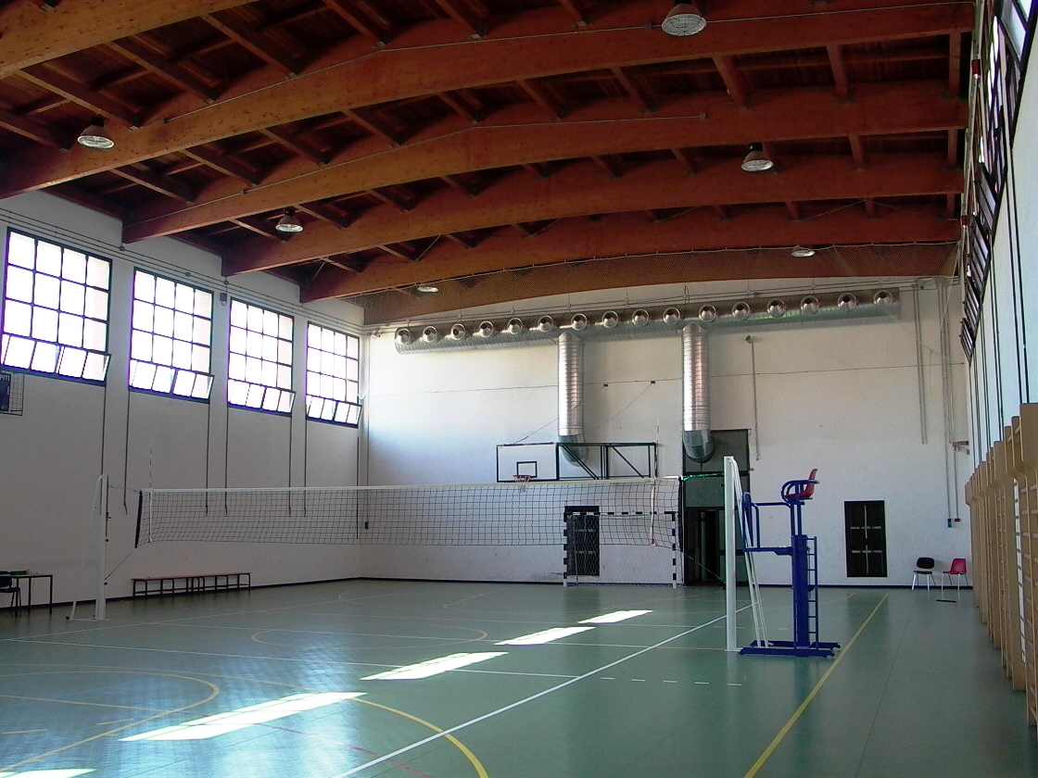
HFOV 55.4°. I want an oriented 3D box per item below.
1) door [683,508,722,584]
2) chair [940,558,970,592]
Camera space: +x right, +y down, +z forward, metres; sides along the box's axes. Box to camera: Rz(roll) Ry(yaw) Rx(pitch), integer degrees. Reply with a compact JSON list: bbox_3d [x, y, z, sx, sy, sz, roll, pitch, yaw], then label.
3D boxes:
[{"bbox_3d":[5.246,4.522,28.311,1.100,2.200,0.100,-3,-9,21],"label":"door"},{"bbox_3d":[10.968,4.696,24.886,0.520,0.800,0.500,5,-9,-31],"label":"chair"}]

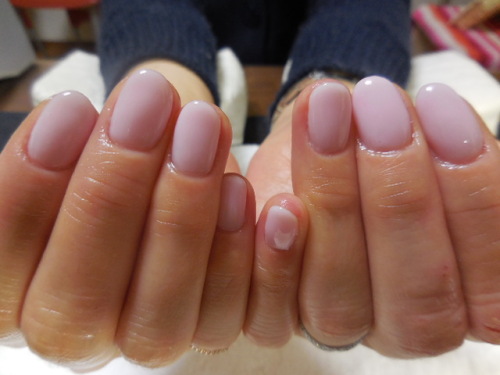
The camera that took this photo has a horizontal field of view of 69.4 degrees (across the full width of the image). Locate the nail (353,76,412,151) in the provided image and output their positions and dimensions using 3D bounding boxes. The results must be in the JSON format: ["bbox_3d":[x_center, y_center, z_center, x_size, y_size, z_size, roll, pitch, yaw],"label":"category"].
[{"bbox_3d":[0.030,-0.017,0.083,0.011,0.017,0.004,-13,-10,19],"label":"nail"}]

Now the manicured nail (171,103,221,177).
[{"bbox_3d":[-0.012,-0.011,0.082,0.011,0.017,0.004,7,-5,1],"label":"manicured nail"}]

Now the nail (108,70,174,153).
[{"bbox_3d":[-0.024,-0.017,0.080,0.012,0.018,0.004,14,-8,-10],"label":"nail"}]

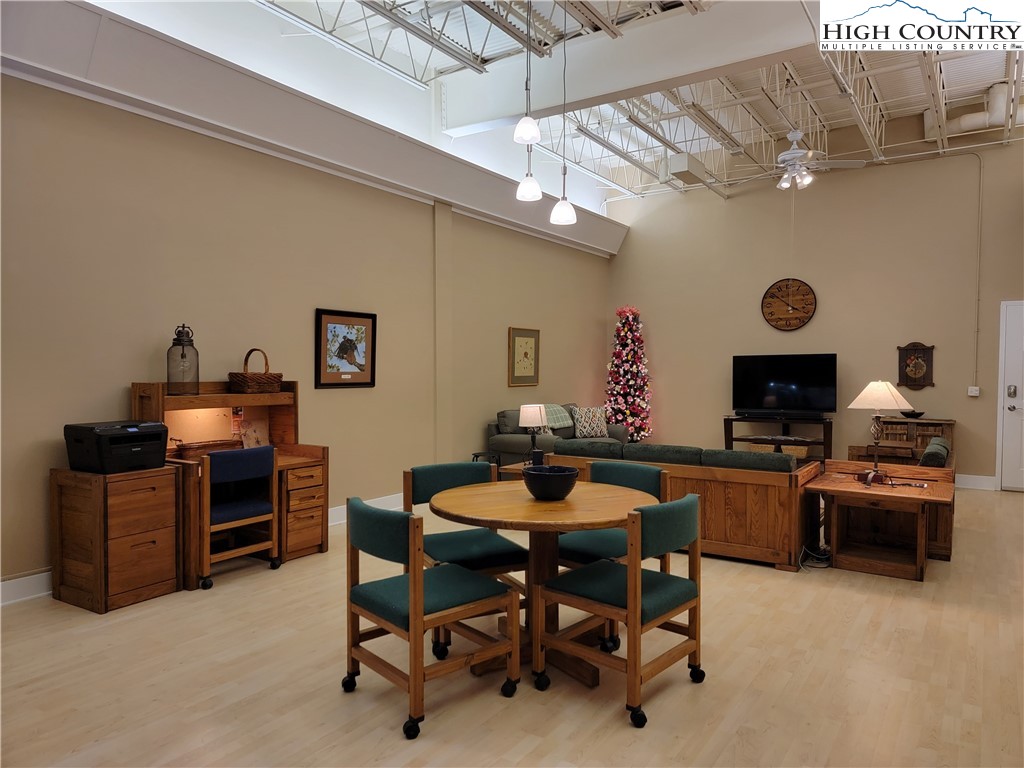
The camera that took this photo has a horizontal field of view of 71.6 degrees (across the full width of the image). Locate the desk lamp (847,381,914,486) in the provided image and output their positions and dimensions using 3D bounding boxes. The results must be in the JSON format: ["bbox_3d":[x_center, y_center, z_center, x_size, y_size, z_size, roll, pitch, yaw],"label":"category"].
[{"bbox_3d":[2.607,0.341,5.037,0.374,0.728,0.374,1,1,40],"label":"desk lamp"}]

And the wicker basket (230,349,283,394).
[{"bbox_3d":[-1.865,-0.095,5.171,0.213,0.315,0.325,1,2,33],"label":"wicker basket"}]

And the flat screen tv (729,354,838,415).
[{"bbox_3d":[3.417,-0.004,8.943,1.230,0.705,0.070,1,1,36],"label":"flat screen tv"}]

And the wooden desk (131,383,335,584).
[{"bbox_3d":[-1.916,0.616,4.912,0.608,1.250,1.130,1,2,33],"label":"wooden desk"}]

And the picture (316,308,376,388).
[{"bbox_3d":[-1.439,-0.295,6.159,0.030,0.659,0.685,1,1,33],"label":"picture"}]

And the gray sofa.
[{"bbox_3d":[0.619,0.731,8.428,0.941,0.910,1.750,0,1,34],"label":"gray sofa"}]

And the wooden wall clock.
[{"bbox_3d":[3.523,-1.012,9.056,0.674,0.674,0.040,0,1,34],"label":"wooden wall clock"}]

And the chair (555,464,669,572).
[{"bbox_3d":[0.447,0.848,3.616,0.521,0.834,0.536,1,1,43],"label":"chair"}]

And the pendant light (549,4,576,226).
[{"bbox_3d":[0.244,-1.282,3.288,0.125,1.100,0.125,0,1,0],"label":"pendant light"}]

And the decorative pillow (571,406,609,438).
[{"bbox_3d":[0.987,0.487,8.980,0.450,0.430,0.150,0,-17,8],"label":"decorative pillow"}]

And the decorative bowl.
[{"bbox_3d":[0.183,0.469,3.332,0.263,0.130,0.263,0,1,0],"label":"decorative bowl"}]

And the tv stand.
[{"bbox_3d":[3.347,0.803,8.884,1.260,0.730,0.420,1,2,37],"label":"tv stand"}]

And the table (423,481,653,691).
[{"bbox_3d":[0.141,0.898,3.285,1.066,0.746,1.066,0,1,0],"label":"table"}]

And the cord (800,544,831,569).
[{"bbox_3d":[2.078,1.172,4.870,0.200,0.150,0.220,1,1,33],"label":"cord"}]

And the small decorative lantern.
[{"bbox_3d":[-2.209,-0.161,4.775,0.197,0.480,0.197,0,1,34],"label":"small decorative lantern"}]

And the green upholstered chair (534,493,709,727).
[{"bbox_3d":[0.445,0.874,3.011,0.520,0.810,0.525,1,2,40],"label":"green upholstered chair"}]

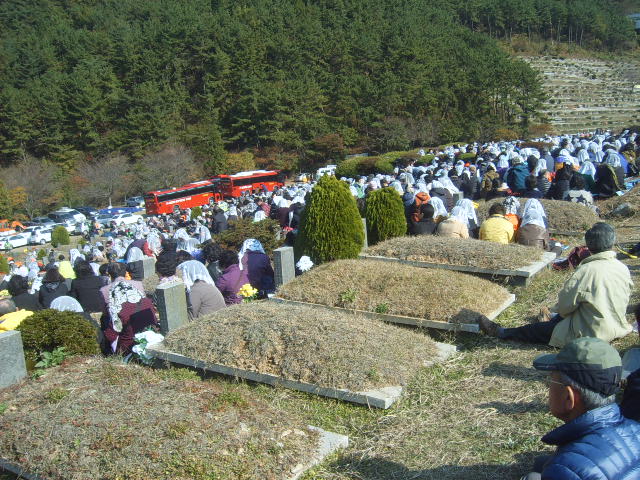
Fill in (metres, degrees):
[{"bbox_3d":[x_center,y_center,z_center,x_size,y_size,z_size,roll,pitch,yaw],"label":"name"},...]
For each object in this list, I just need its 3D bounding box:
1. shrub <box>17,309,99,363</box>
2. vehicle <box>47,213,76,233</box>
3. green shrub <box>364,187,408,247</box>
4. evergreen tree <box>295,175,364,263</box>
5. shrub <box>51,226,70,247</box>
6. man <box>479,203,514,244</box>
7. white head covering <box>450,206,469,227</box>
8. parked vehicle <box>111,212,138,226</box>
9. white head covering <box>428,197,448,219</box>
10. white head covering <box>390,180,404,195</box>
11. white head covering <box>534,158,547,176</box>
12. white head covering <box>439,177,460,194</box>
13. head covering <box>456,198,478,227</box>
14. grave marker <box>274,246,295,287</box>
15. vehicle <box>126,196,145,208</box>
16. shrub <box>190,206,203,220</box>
[{"bbox_3d":[-1.947,0.723,4.800,0.600,0.450,0.580,-7,15,-21],"label":"shrub"},{"bbox_3d":[-35.553,-2.201,89.000,4.600,1.600,1.850,-14,19,-41],"label":"vehicle"},{"bbox_3d":[0.941,-0.323,9.300,0.580,0.830,0.580,-4,10,1],"label":"green shrub"},{"bbox_3d":[0.112,-0.247,7.600,0.820,1.070,0.820,-2,12,0],"label":"evergreen tree"},{"bbox_3d":[-28.071,-0.379,70.000,2.000,2.050,2.000,-8,11,-20],"label":"shrub"},{"bbox_3d":[2.196,-0.143,8.050,0.450,0.700,0.580,-1,12,6],"label":"man"},{"bbox_3d":[1.811,-0.305,8.400,0.230,0.260,0.260,-2,12,0],"label":"white head covering"},{"bbox_3d":[-27.963,-2.978,94.000,4.500,1.470,1.800,-14,19,-41],"label":"parked vehicle"},{"bbox_3d":[1.575,-0.432,8.600,0.250,0.300,0.250,-7,15,-19],"label":"white head covering"},{"bbox_3d":[1.293,-0.868,10.800,0.230,0.250,0.250,-4,12,-8],"label":"white head covering"},{"bbox_3d":[4.498,-1.479,13.200,0.220,0.340,0.260,-6,10,-12],"label":"white head covering"},{"bbox_3d":[1.981,-0.849,9.900,0.280,0.300,0.280,-11,17,-34],"label":"white head covering"},{"bbox_3d":[1.902,-0.357,8.400,0.290,0.360,0.270,-4,14,-8],"label":"head covering"},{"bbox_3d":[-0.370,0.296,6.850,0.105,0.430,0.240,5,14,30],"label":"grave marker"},{"bbox_3d":[-30.853,-6.460,110.000,1.850,1.700,4.500,1,12,12],"label":"vehicle"},{"bbox_3d":[-6.298,-1.300,33.000,0.620,0.850,0.620,-4,14,-11],"label":"shrub"}]

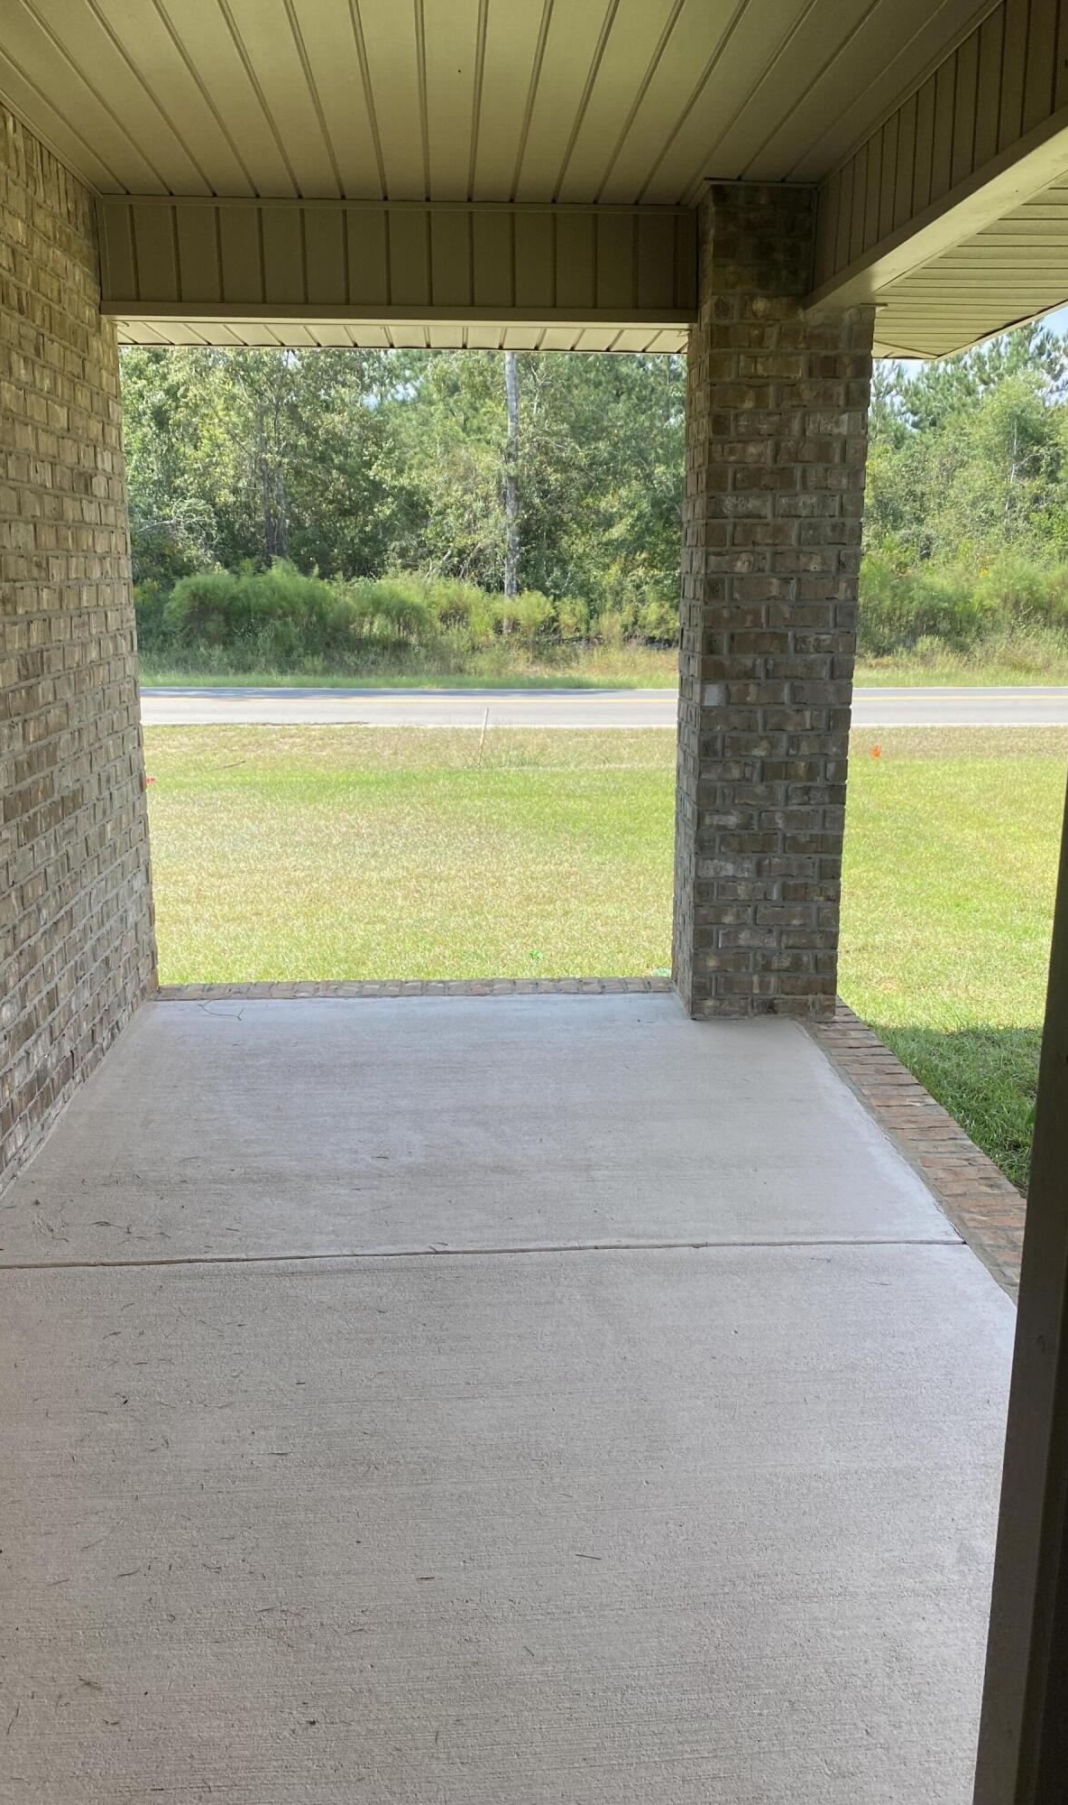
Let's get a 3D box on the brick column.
[{"bbox_3d":[0.759,-0.899,4.448,0.495,2.546,0.395,-1,14,-3],"label":"brick column"}]

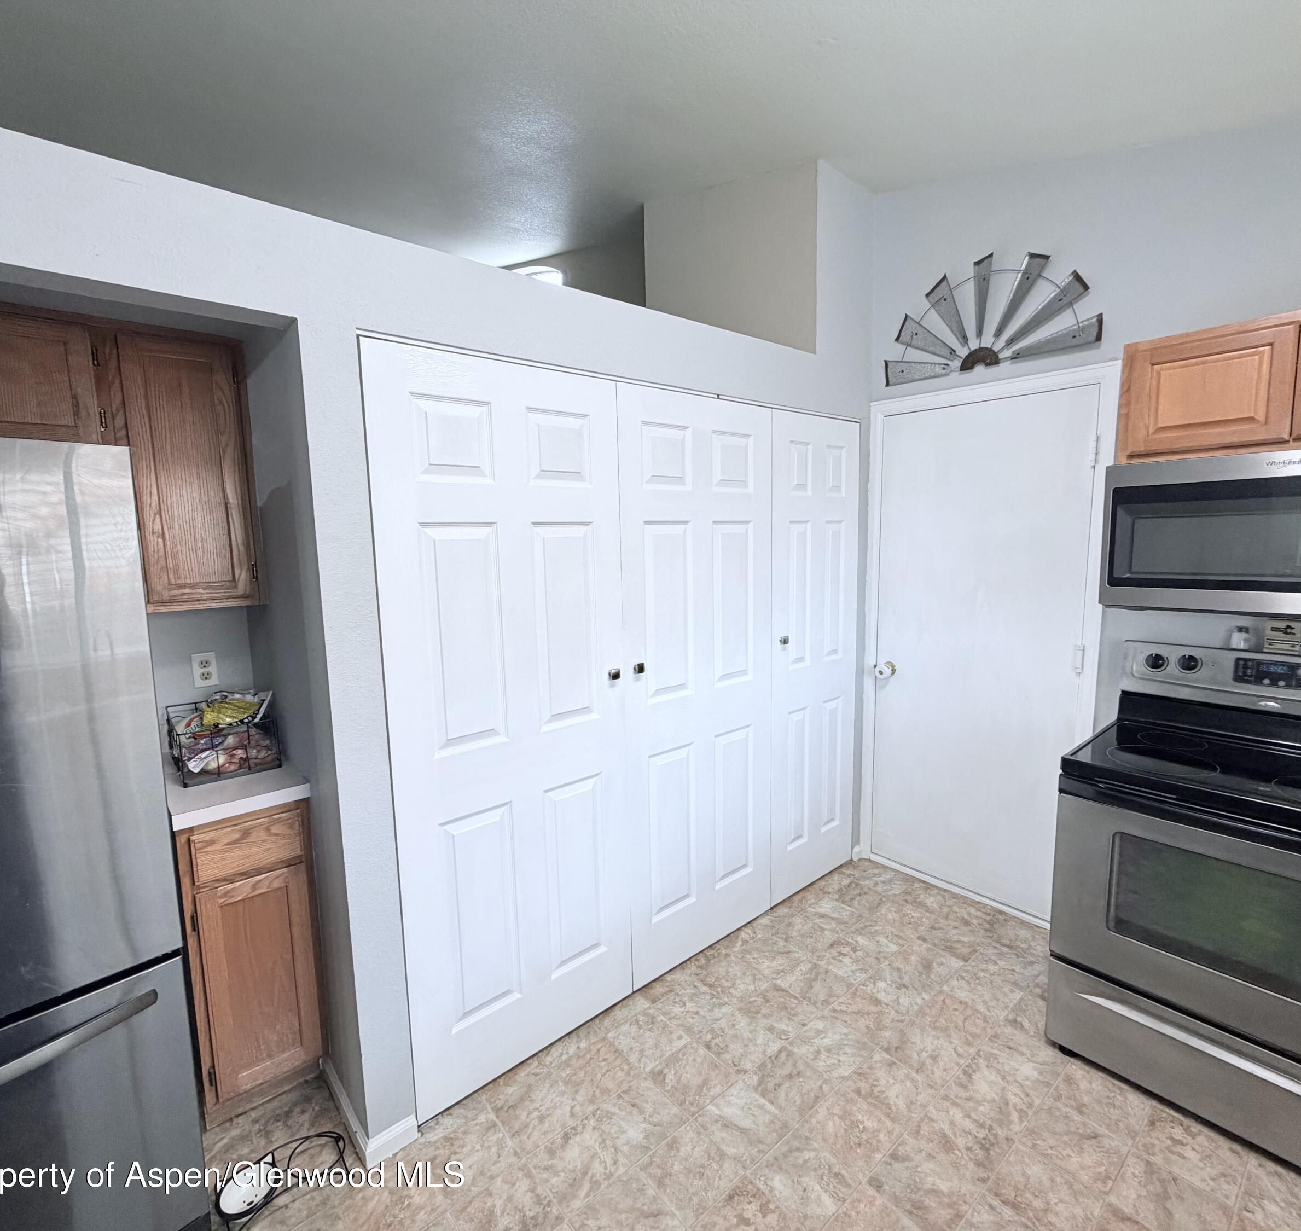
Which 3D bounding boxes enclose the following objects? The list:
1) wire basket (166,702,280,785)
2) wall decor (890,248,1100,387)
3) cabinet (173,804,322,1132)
[{"bbox_3d":[-1.305,0.368,2.014,0.234,0.150,0.390,-7,9,-41],"label":"wire basket"},{"bbox_3d":[1.266,-1.160,2.538,0.050,0.414,0.807,-7,9,-41],"label":"wall decor"},{"bbox_3d":[-1.249,0.921,2.014,0.306,0.876,0.612,-7,9,-41],"label":"cabinet"}]

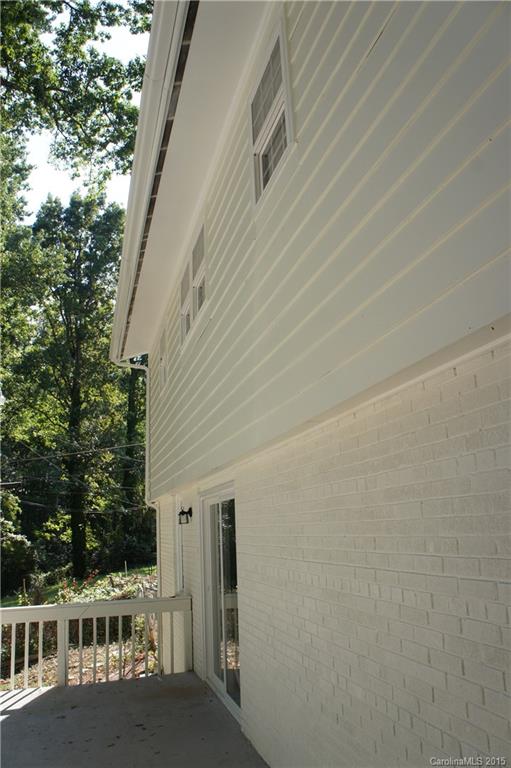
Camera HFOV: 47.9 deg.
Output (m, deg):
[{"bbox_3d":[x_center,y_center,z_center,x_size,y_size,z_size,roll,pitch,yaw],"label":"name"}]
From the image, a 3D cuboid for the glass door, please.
[{"bbox_3d":[-0.299,2.152,5.842,0.100,1.984,1.703,1,-15,-16],"label":"glass door"}]

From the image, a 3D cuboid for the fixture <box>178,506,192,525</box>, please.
[{"bbox_3d":[-0.879,1.691,7.319,0.155,0.220,0.110,1,-15,-16],"label":"fixture"}]

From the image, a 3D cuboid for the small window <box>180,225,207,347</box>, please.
[{"bbox_3d":[-0.706,-1.100,6.782,0.100,0.936,1.686,1,-15,-16],"label":"small window"}]

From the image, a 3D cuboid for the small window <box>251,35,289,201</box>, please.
[{"bbox_3d":[0.117,-1.812,4.014,0.100,0.930,0.797,1,-15,-16],"label":"small window"}]

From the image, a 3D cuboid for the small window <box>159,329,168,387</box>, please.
[{"bbox_3d":[-1.437,-0.439,9.236,0.100,0.912,0.808,1,-15,-16],"label":"small window"}]

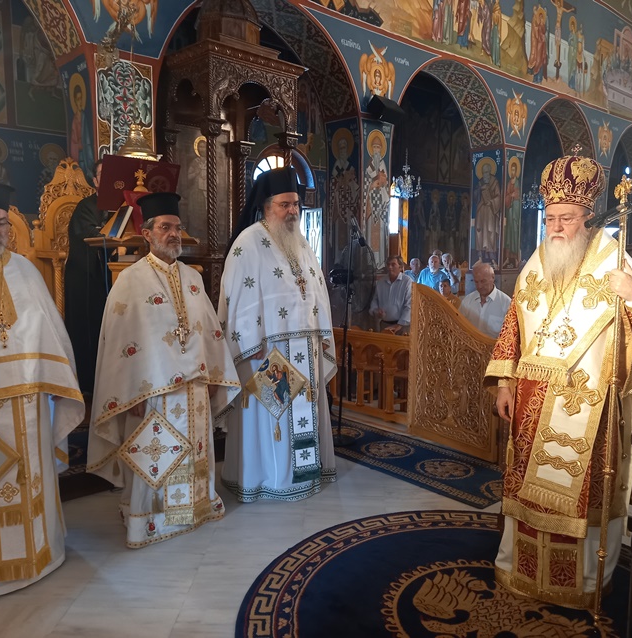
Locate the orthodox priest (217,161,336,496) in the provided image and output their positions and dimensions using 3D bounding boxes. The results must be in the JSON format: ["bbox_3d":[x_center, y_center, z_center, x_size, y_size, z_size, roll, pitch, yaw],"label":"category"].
[{"bbox_3d":[-0.220,0.079,3.726,0.710,1.968,0.500,-4,8,-36],"label":"orthodox priest"}]

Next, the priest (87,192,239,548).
[{"bbox_3d":[-0.766,0.243,3.147,0.770,1.755,0.520,-5,8,-41],"label":"priest"}]

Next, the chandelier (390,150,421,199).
[{"bbox_3d":[1.583,-2.541,10.800,0.540,0.840,0.540,0,6,0],"label":"chandelier"}]

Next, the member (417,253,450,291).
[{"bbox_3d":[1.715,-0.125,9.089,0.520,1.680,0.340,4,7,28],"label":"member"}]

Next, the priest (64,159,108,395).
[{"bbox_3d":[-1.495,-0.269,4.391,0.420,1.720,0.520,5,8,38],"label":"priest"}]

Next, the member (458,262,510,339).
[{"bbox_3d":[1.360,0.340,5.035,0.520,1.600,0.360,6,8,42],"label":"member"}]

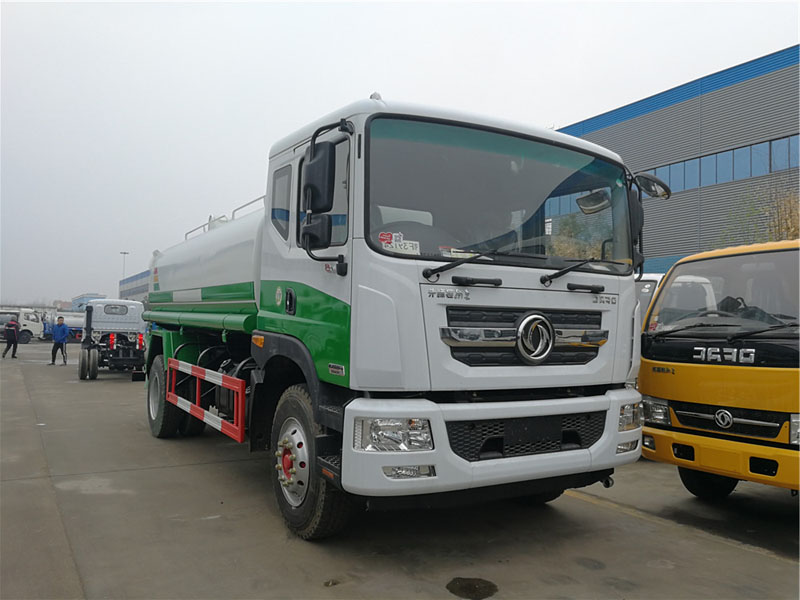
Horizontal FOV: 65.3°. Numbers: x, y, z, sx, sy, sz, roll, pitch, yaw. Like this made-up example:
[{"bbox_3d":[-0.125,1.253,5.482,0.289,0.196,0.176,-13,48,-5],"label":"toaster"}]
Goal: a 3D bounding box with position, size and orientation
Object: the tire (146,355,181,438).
[{"bbox_3d":[-2.964,1.198,7.862,0.280,1.040,1.040,3,-3,-32],"label":"tire"}]

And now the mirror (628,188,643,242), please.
[{"bbox_3d":[1.806,-0.641,4.814,0.200,0.410,0.110,3,-3,-32],"label":"mirror"}]

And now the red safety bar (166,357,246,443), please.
[{"bbox_3d":[-1.956,0.915,6.118,0.060,0.510,2.880,3,-3,-31],"label":"red safety bar"}]

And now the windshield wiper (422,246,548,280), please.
[{"bbox_3d":[0.560,-0.202,3.819,0.970,0.190,0.100,3,-3,-31],"label":"windshield wiper"}]

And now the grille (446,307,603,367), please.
[{"bbox_3d":[0.823,0.250,3.967,1.310,0.360,0.100,3,-3,-31],"label":"grille"}]

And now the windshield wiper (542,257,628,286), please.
[{"bbox_3d":[1.285,-0.175,4.288,0.850,0.210,0.120,3,-3,-32],"label":"windshield wiper"}]

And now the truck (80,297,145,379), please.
[{"bbox_3d":[-7.948,1.008,17.614,1.950,2.140,5.000,3,-3,-31],"label":"truck"}]

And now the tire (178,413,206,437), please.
[{"bbox_3d":[-2.726,1.233,8.109,0.270,1.040,1.040,3,-3,-31],"label":"tire"}]

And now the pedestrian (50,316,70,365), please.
[{"bbox_3d":[-11.568,1.400,21.200,0.580,1.660,0.500,1,-2,9],"label":"pedestrian"}]

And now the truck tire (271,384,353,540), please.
[{"bbox_3d":[-0.631,1.145,4.471,0.280,1.040,1.040,3,-3,-31],"label":"truck tire"}]

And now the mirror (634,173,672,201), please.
[{"bbox_3d":[1.918,-0.860,4.736,0.280,0.210,0.160,1,-2,-3],"label":"mirror"}]

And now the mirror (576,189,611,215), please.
[{"bbox_3d":[1.605,-0.806,5.134,0.310,0.190,0.080,-1,22,42],"label":"mirror"}]

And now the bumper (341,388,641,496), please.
[{"bbox_3d":[0.738,0.855,3.966,2.290,0.510,0.410,3,-3,-32],"label":"bumper"}]

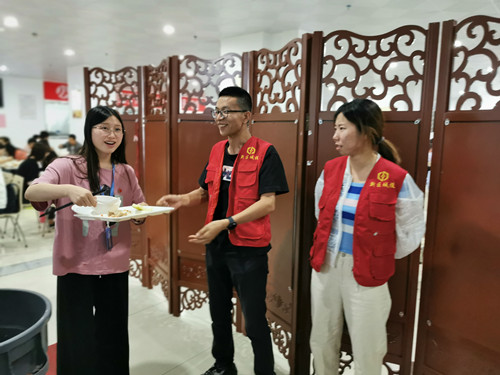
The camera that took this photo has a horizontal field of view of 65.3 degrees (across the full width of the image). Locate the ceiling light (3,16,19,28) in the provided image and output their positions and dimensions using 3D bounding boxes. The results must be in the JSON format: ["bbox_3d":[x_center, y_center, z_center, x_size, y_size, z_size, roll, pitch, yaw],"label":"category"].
[{"bbox_3d":[-3.450,-2.379,5.623,0.170,0.070,0.170,1,9,0],"label":"ceiling light"}]

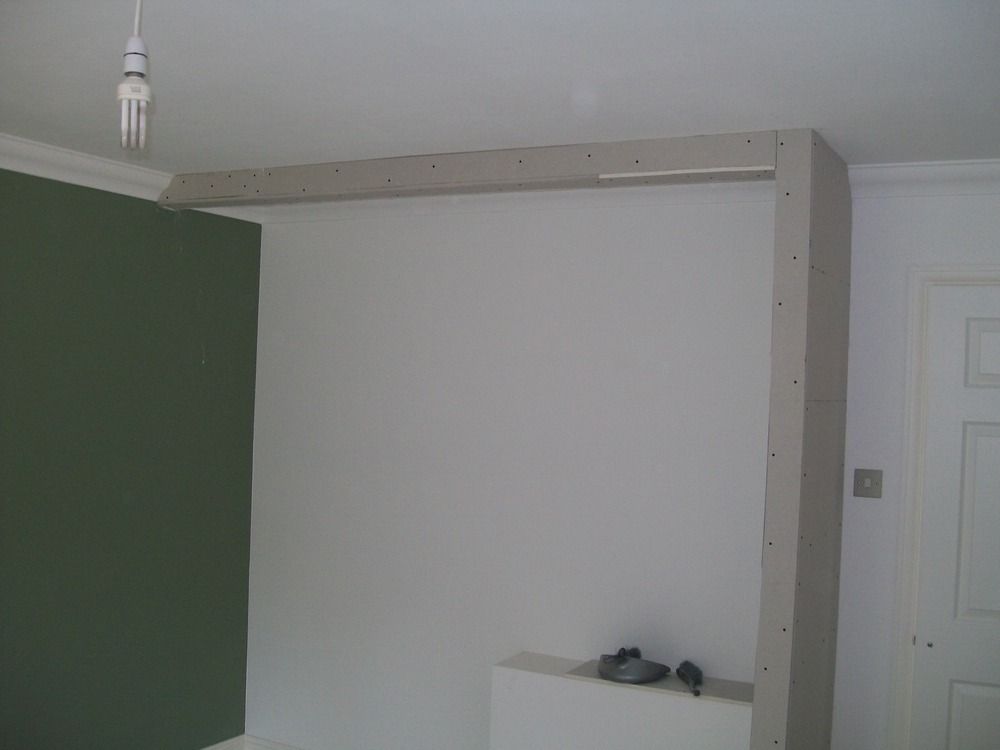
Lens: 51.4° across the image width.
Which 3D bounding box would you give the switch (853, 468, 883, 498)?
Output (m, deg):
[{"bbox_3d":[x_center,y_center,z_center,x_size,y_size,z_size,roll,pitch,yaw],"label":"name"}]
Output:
[{"bbox_3d":[1.171,0.345,3.310,0.088,0.088,0.010,2,0,27],"label":"switch"}]

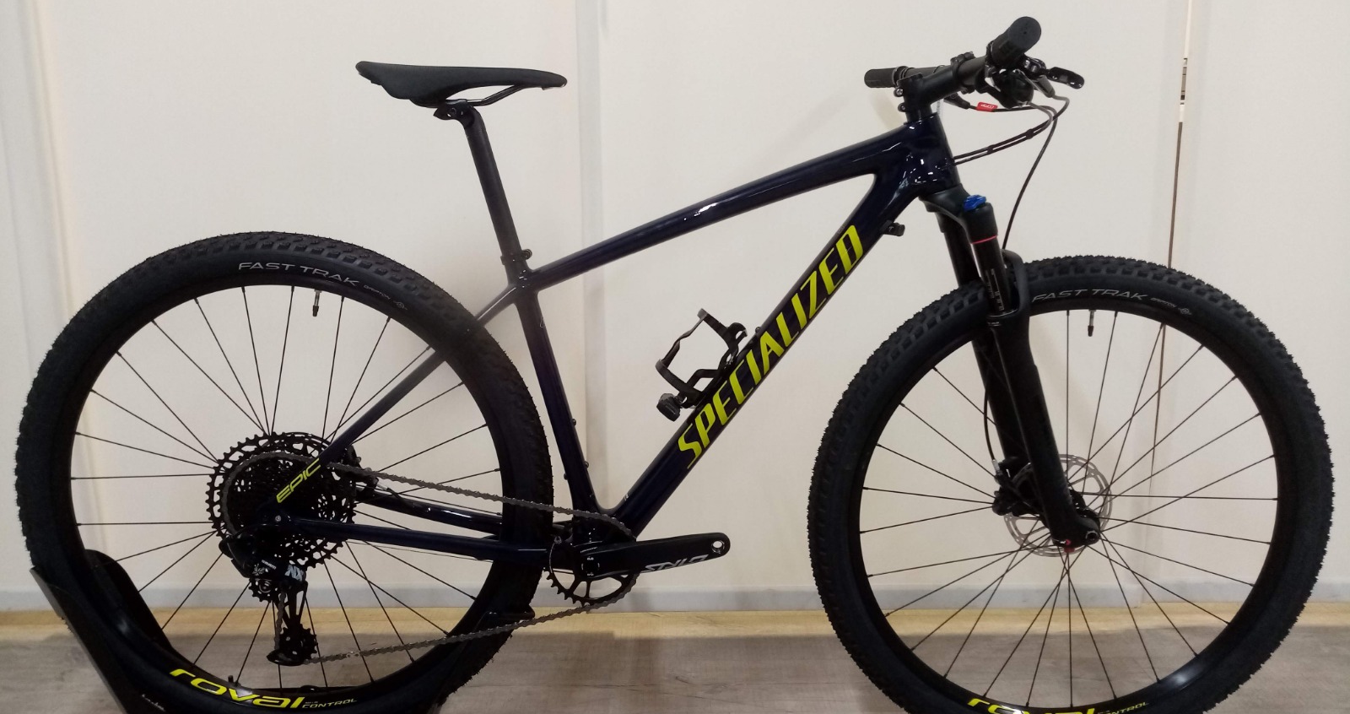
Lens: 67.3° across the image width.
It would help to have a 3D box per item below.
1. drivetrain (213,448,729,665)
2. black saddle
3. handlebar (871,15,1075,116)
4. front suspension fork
[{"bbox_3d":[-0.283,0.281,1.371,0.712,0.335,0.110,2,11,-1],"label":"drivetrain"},{"bbox_3d":[-0.276,-0.350,1.310,0.274,0.058,0.145,2,11,-1],"label":"black saddle"},{"bbox_3d":[0.364,-0.364,1.318,0.125,0.085,0.725,2,11,-1],"label":"handlebar"},{"bbox_3d":[0.455,0.016,1.391,0.107,0.520,0.165,-17,10,2],"label":"front suspension fork"}]

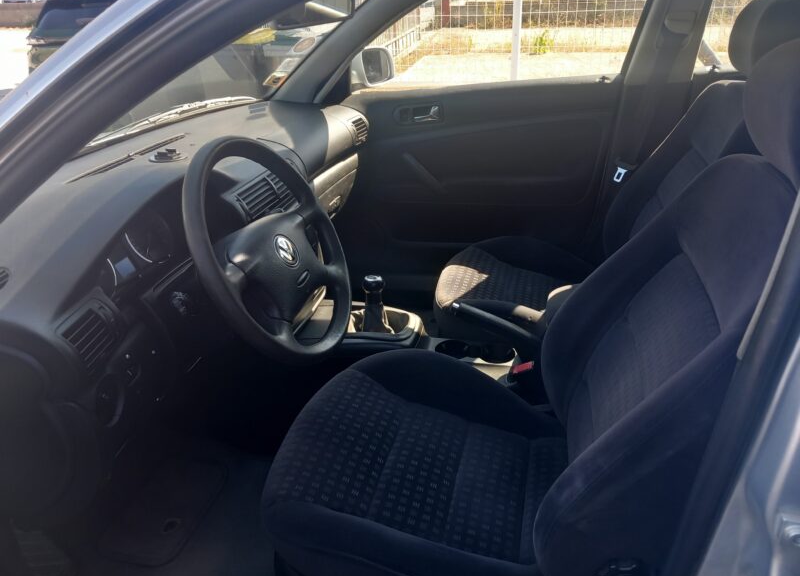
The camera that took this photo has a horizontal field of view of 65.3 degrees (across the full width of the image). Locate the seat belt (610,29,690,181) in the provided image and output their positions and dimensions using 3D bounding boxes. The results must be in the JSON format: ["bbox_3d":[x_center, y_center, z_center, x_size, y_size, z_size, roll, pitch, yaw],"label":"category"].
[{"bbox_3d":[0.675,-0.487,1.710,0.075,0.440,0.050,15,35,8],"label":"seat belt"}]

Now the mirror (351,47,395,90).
[{"bbox_3d":[-0.108,-0.755,2.135,0.110,0.145,0.210,10,28,26],"label":"mirror"}]

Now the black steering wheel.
[{"bbox_3d":[-0.211,-0.055,0.999,0.090,0.380,0.380,-22,17,23],"label":"black steering wheel"}]

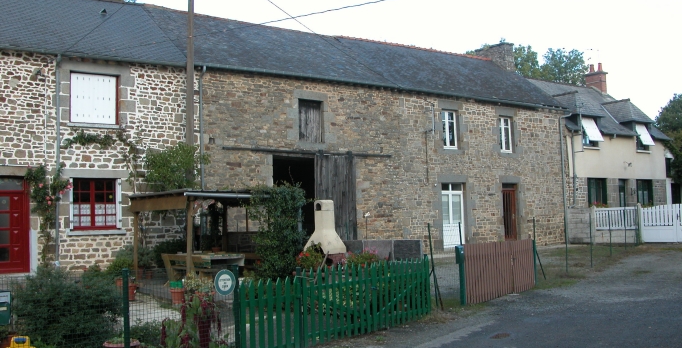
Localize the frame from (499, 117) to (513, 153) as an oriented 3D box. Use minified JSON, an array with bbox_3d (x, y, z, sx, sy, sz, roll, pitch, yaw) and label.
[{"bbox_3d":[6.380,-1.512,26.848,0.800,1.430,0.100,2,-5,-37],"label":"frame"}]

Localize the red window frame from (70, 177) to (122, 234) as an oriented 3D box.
[{"bbox_3d":[-6.318,0.823,17.774,1.300,1.400,0.180,1,-5,-36],"label":"red window frame"}]

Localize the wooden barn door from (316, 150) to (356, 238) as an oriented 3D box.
[{"bbox_3d":[-0.108,1.027,21.627,1.557,3.343,0.100,1,-5,-33],"label":"wooden barn door"}]

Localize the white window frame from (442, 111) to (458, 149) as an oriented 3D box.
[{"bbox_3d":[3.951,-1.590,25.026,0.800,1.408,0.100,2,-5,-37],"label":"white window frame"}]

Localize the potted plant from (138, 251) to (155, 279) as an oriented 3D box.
[{"bbox_3d":[-4.903,2.282,17.390,0.380,0.710,0.380,1,-5,-33],"label":"potted plant"}]

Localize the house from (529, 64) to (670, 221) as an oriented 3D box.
[{"bbox_3d":[10.934,-1.446,35.149,8.500,9.450,7.600,1,-5,-36],"label":"house"}]

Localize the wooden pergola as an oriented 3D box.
[{"bbox_3d":[-2.784,1.447,15.124,2.650,2.070,3.208,1,-5,-36],"label":"wooden pergola"}]

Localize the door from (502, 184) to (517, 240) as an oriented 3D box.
[{"bbox_3d":[6.522,1.563,26.669,0.930,2.335,0.080,2,-5,-37],"label":"door"}]

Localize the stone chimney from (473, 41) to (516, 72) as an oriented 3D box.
[{"bbox_3d":[7.023,-5.144,31.382,0.720,1.280,1.650,2,-5,-37],"label":"stone chimney"}]

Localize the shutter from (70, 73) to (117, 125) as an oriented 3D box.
[{"bbox_3d":[-6.423,-1.955,18.047,1.170,1.280,0.070,1,-5,-36],"label":"shutter"}]

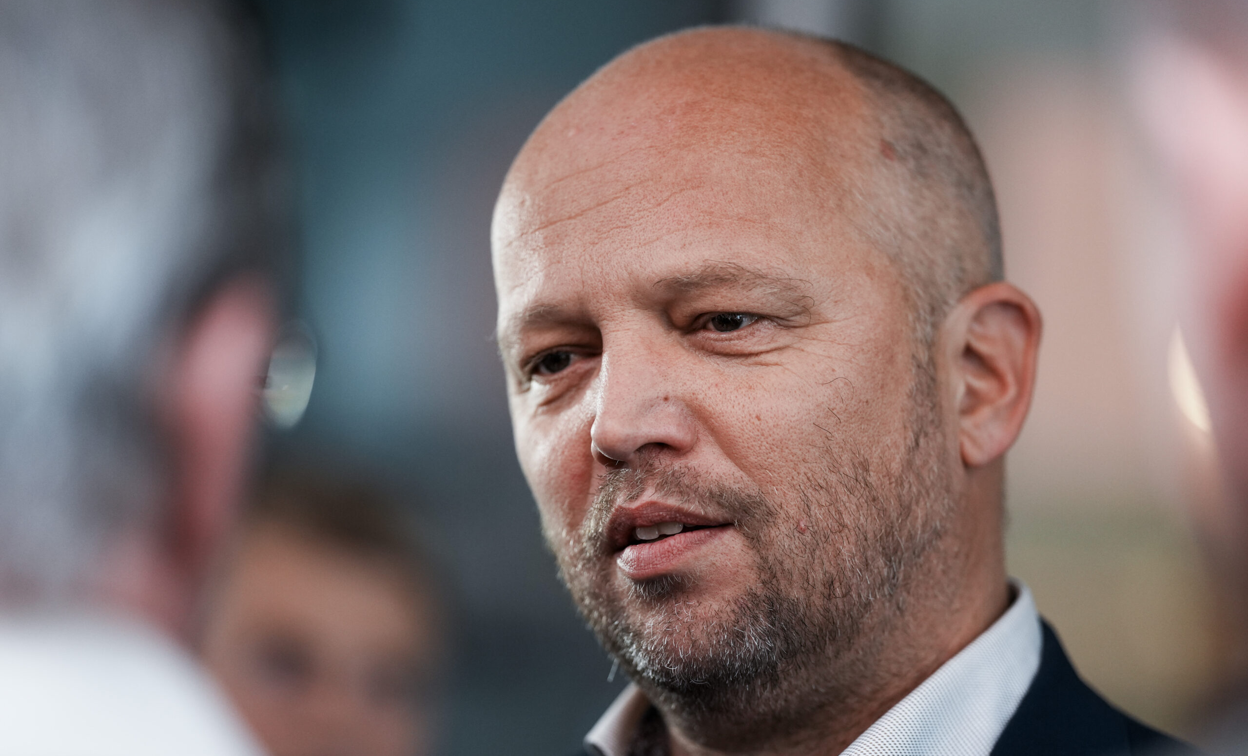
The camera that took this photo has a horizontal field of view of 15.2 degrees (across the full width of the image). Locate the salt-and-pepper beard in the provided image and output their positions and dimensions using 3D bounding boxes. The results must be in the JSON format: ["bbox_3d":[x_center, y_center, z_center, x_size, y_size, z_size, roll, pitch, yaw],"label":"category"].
[{"bbox_3d":[0.032,0.064,1.635,0.146,0.132,0.110,-12,-13,27],"label":"salt-and-pepper beard"}]

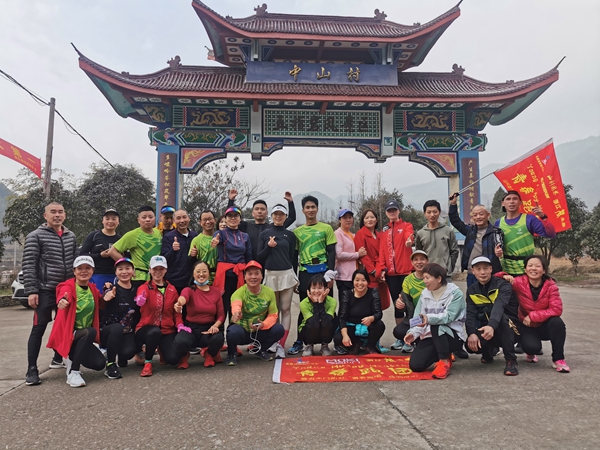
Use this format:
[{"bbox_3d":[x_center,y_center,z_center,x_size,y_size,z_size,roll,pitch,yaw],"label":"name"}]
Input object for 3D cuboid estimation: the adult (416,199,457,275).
[{"bbox_3d":[1.569,0.571,5.380,0.520,1.700,0.320,0,-3,3],"label":"adult"}]

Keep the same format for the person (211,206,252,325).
[{"bbox_3d":[-0.754,0.590,5.150,0.460,1.600,0.430,1,-5,-7],"label":"person"}]

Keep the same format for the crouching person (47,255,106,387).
[{"bbox_3d":[-1.997,0.807,4.220,0.520,1.080,0.720,2,-6,-23],"label":"crouching person"}]

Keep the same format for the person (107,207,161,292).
[{"bbox_3d":[-1.764,0.614,5.050,0.540,1.640,0.380,2,-6,-22],"label":"person"}]

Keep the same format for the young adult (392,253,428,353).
[{"bbox_3d":[1.274,0.859,5.300,0.540,1.141,0.700,-1,-3,18],"label":"young adult"}]

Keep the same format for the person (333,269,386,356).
[{"bbox_3d":[0.664,0.950,5.220,0.580,0.920,0.620,0,-3,0],"label":"person"}]

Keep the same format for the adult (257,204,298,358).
[{"bbox_3d":[-0.235,0.586,5.120,0.450,1.630,0.360,0,-3,3],"label":"adult"}]

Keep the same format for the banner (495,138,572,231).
[{"bbox_3d":[2.807,-0.453,5.650,0.930,1.130,0.300,0,-3,0],"label":"banner"}]

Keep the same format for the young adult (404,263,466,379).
[{"bbox_3d":[1.227,0.824,4.270,0.640,0.960,0.500,5,-7,-42],"label":"young adult"}]

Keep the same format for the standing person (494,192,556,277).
[{"bbox_3d":[2.541,0.521,5.250,0.680,1.815,0.480,-1,-3,26],"label":"standing person"}]

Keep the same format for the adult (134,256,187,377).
[{"bbox_3d":[-1.386,0.863,4.650,0.530,1.100,0.720,0,-3,-9],"label":"adult"}]

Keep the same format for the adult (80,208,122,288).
[{"bbox_3d":[-2.152,0.619,5.100,0.460,1.610,0.360,2,-6,-22],"label":"adult"}]

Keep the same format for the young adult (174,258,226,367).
[{"bbox_3d":[-0.976,0.828,4.500,0.480,0.970,0.660,1,-5,-9],"label":"young adult"}]

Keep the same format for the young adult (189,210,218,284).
[{"bbox_3d":[-1.089,0.632,5.450,0.480,1.602,0.380,1,-3,-14],"label":"young adult"}]

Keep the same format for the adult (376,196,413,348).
[{"bbox_3d":[1.075,0.571,5.270,0.460,1.716,0.380,-1,-3,20],"label":"adult"}]

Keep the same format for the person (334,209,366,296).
[{"bbox_3d":[0.552,0.614,5.220,0.320,1.590,0.400,-2,-4,41],"label":"person"}]

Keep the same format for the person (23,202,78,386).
[{"bbox_3d":[-2.362,0.598,4.430,0.550,1.621,0.480,2,-3,-36],"label":"person"}]

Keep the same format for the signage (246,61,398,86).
[{"bbox_3d":[0.990,-6.655,20.600,6.660,0.970,0.180,0,-3,-4],"label":"signage"}]

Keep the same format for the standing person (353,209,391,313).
[{"bbox_3d":[0.829,0.617,5.350,0.440,1.600,0.340,1,-3,-21],"label":"standing person"}]

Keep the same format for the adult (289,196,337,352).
[{"bbox_3d":[0.151,0.539,5.250,0.520,1.740,0.340,0,-3,-2],"label":"adult"}]

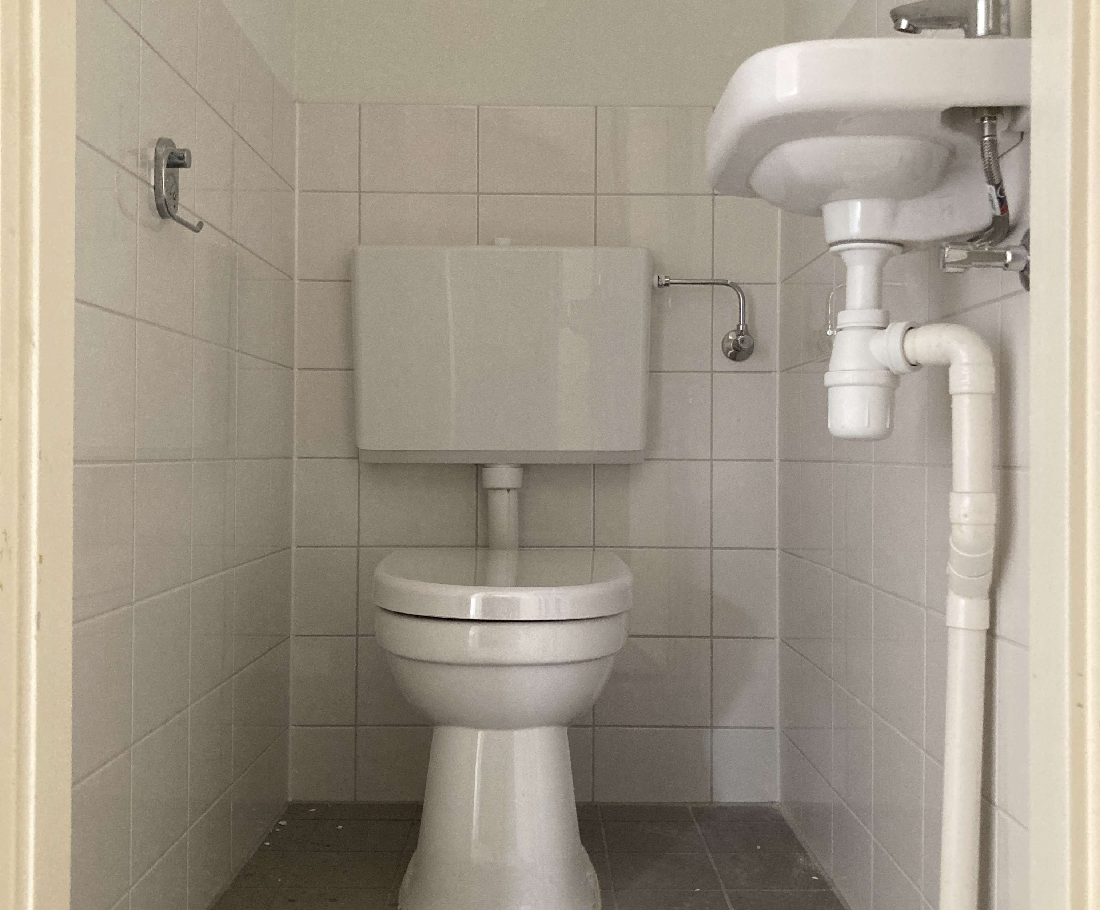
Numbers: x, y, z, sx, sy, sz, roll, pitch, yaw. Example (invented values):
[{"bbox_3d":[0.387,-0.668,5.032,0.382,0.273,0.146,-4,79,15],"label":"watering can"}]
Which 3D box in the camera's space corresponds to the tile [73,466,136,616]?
[{"bbox_3d":[-0.445,0.082,1.159,0.010,0.148,0.202,0,0,0],"label":"tile"}]

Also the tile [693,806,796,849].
[{"bbox_3d":[0.311,0.600,1.888,0.144,0.010,0.226,0,0,0],"label":"tile"}]

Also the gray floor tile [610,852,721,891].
[{"bbox_3d":[0.162,0.598,1.694,0.148,0.010,0.148,0,0,0],"label":"gray floor tile"}]

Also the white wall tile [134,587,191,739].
[{"bbox_3d":[-0.444,0.232,1.348,0.010,0.147,0.194,0,0,0],"label":"white wall tile"}]

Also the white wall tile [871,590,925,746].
[{"bbox_3d":[0.396,0.236,1.339,0.010,0.148,0.197,0,0,0],"label":"white wall tile"}]

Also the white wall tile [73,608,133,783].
[{"bbox_3d":[-0.444,0.233,1.153,0.009,0.148,0.194,0,0,0],"label":"white wall tile"}]

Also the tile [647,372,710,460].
[{"bbox_3d":[0.177,-0.065,2.016,0.198,0.148,0.010,0,0,0],"label":"tile"}]

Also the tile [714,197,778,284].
[{"bbox_3d":[0.336,-0.366,2.023,0.111,0.148,0.010,0,0,0],"label":"tile"}]

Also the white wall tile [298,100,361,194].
[{"bbox_3d":[-0.378,-0.523,2.029,0.109,0.149,0.010,0,0,0],"label":"white wall tile"}]

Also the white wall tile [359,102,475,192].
[{"bbox_3d":[-0.222,-0.522,2.029,0.200,0.149,0.010,0,0,0],"label":"white wall tile"}]

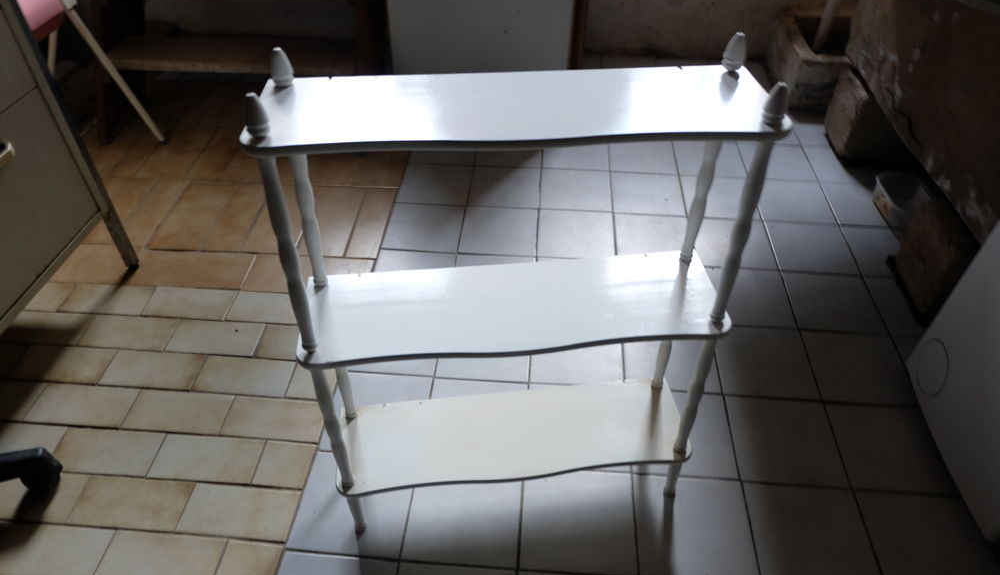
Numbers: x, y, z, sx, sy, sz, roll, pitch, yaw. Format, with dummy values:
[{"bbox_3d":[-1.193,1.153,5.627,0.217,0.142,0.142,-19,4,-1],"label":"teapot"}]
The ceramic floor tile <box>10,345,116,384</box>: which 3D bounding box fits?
[{"bbox_3d":[-0.942,0.170,1.444,0.198,0.009,0.097,3,44,3],"label":"ceramic floor tile"}]

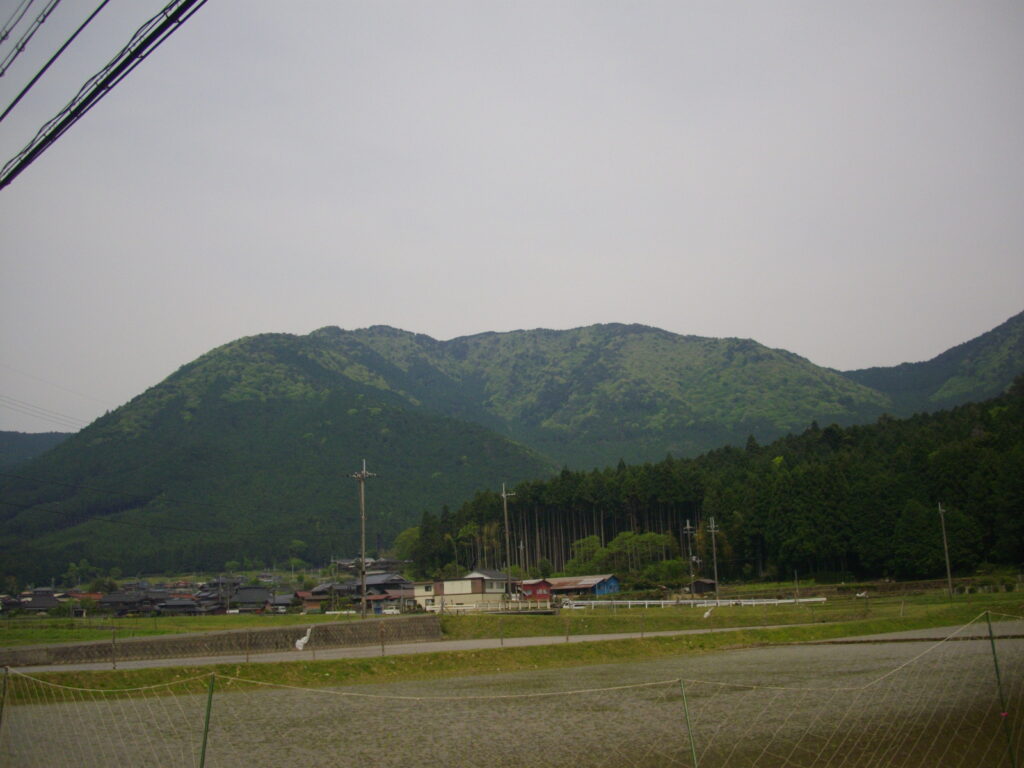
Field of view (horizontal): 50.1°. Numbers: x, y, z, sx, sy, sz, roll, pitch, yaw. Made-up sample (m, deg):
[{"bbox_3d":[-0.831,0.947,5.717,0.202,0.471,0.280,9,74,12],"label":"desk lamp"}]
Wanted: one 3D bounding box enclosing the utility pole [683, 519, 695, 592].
[{"bbox_3d":[29.191,28.171,180.000,1.750,11.870,0.600,-4,-10,9],"label":"utility pole"}]

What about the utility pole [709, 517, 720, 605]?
[{"bbox_3d":[29.973,26.081,162.000,1.700,12.720,0.500,-4,-10,10],"label":"utility pole"}]

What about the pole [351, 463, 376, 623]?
[{"bbox_3d":[-11.940,12.344,88.000,1.950,12.670,0.550,-1,-10,-8],"label":"pole"}]

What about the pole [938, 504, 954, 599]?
[{"bbox_3d":[54.784,21.074,138.000,0.800,12.100,0.600,-6,-10,21],"label":"pole"}]

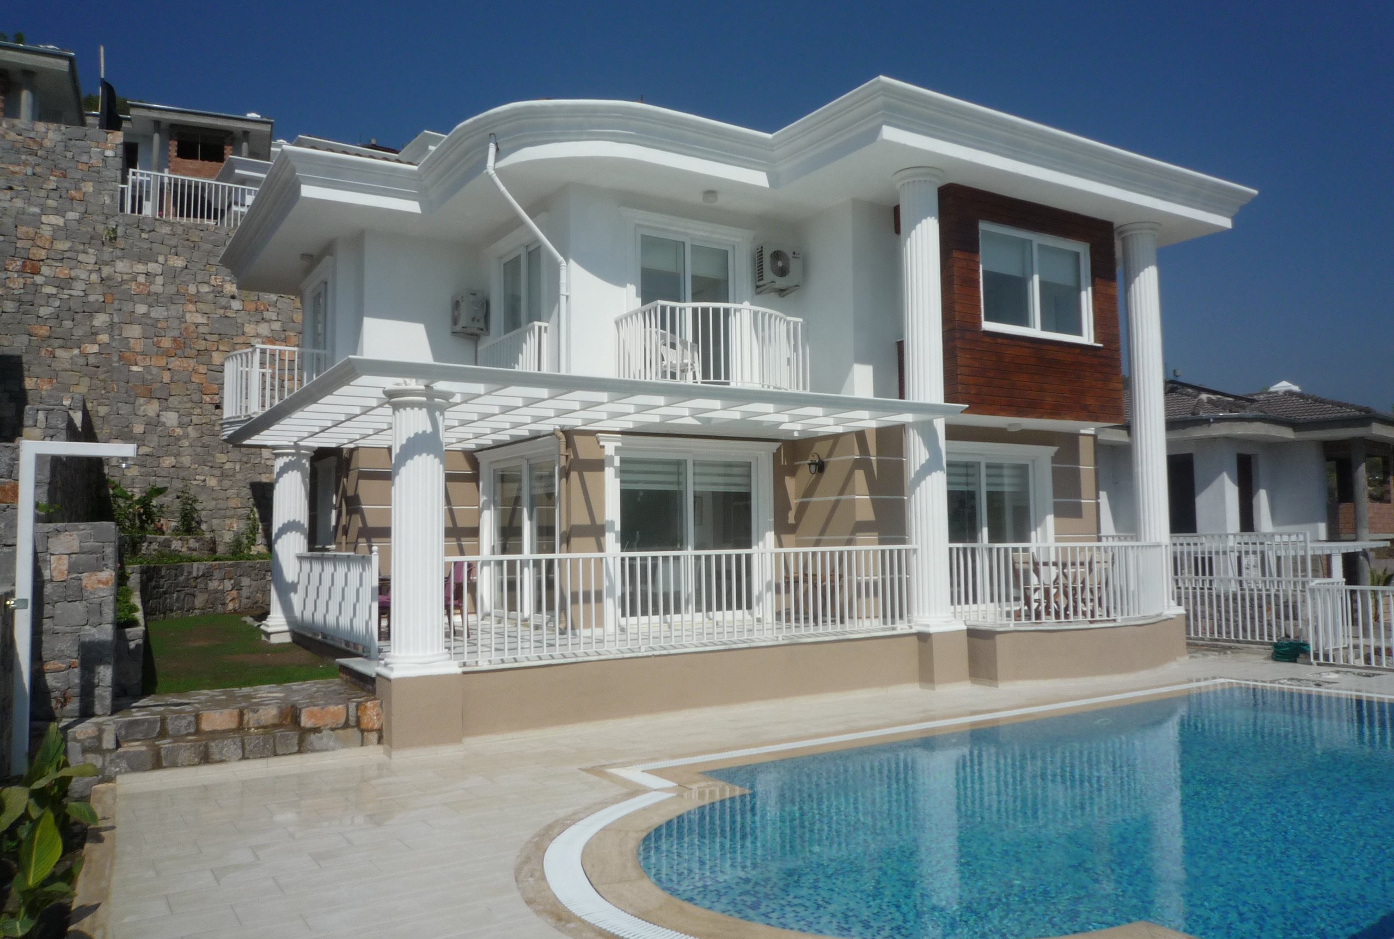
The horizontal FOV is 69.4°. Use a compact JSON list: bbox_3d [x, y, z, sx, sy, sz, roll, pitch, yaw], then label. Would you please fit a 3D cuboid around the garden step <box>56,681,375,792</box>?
[{"bbox_3d":[-4.020,2.207,8.566,2.303,0.457,1.448,1,-4,-32],"label":"garden step"}]

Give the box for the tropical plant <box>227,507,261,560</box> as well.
[{"bbox_3d":[-8.746,1.231,19.458,0.580,0.990,0.450,1,-4,-32],"label":"tropical plant"}]

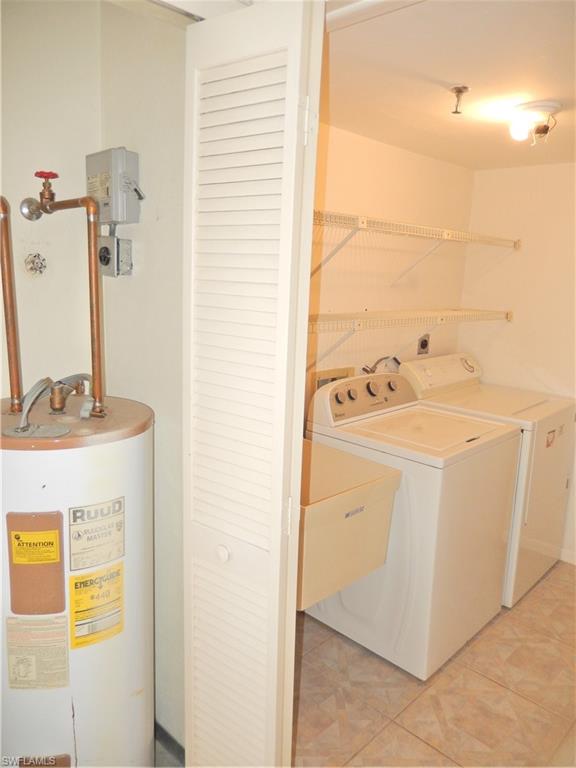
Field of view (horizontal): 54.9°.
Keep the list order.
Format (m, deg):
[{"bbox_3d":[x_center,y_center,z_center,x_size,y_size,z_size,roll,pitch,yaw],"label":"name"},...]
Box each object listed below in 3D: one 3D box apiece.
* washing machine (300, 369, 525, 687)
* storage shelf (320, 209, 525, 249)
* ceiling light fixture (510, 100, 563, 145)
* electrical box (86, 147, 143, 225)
[{"bbox_3d":[0.546,0.540,2.481,0.665,1.055,0.698,13,15,43],"label":"washing machine"},{"bbox_3d":[0.498,-0.681,2.502,0.305,0.047,1.930,13,15,43],"label":"storage shelf"},{"bbox_3d":[0.888,-0.935,2.011,0.165,0.123,0.165,13,15,43],"label":"ceiling light fixture"},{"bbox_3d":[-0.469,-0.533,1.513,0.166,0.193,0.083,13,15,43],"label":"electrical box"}]

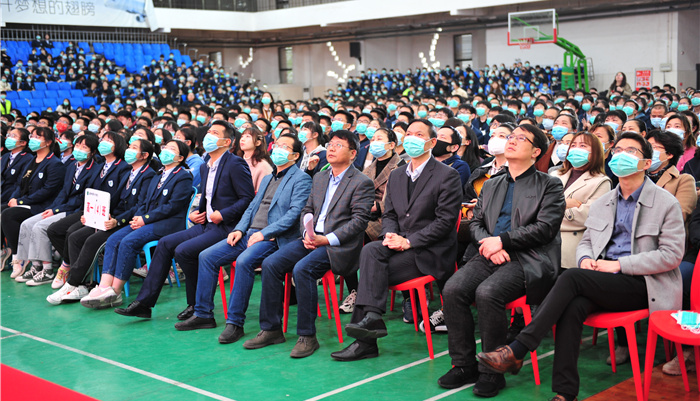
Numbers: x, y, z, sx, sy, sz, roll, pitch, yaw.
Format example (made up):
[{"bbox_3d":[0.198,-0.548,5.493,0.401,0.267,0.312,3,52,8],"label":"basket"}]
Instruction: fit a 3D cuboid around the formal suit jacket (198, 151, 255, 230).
[{"bbox_3d":[-0.883,-0.057,6.663,0.450,0.630,0.380,4,6,42],"label":"formal suit jacket"}]

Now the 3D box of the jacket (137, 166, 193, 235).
[{"bbox_3d":[-1.442,0.004,7.247,0.420,0.550,0.380,3,5,38],"label":"jacket"}]

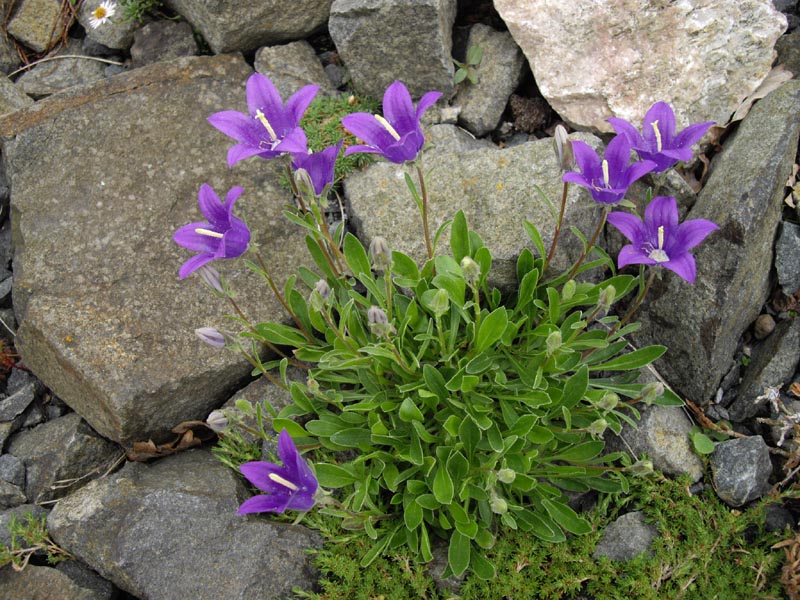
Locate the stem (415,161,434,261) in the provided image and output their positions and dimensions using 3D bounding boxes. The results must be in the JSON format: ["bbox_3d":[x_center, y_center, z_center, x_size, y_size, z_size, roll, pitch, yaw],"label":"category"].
[{"bbox_3d":[0.013,-0.044,0.451,0.004,0.058,0.004,-6,36,4],"label":"stem"}]

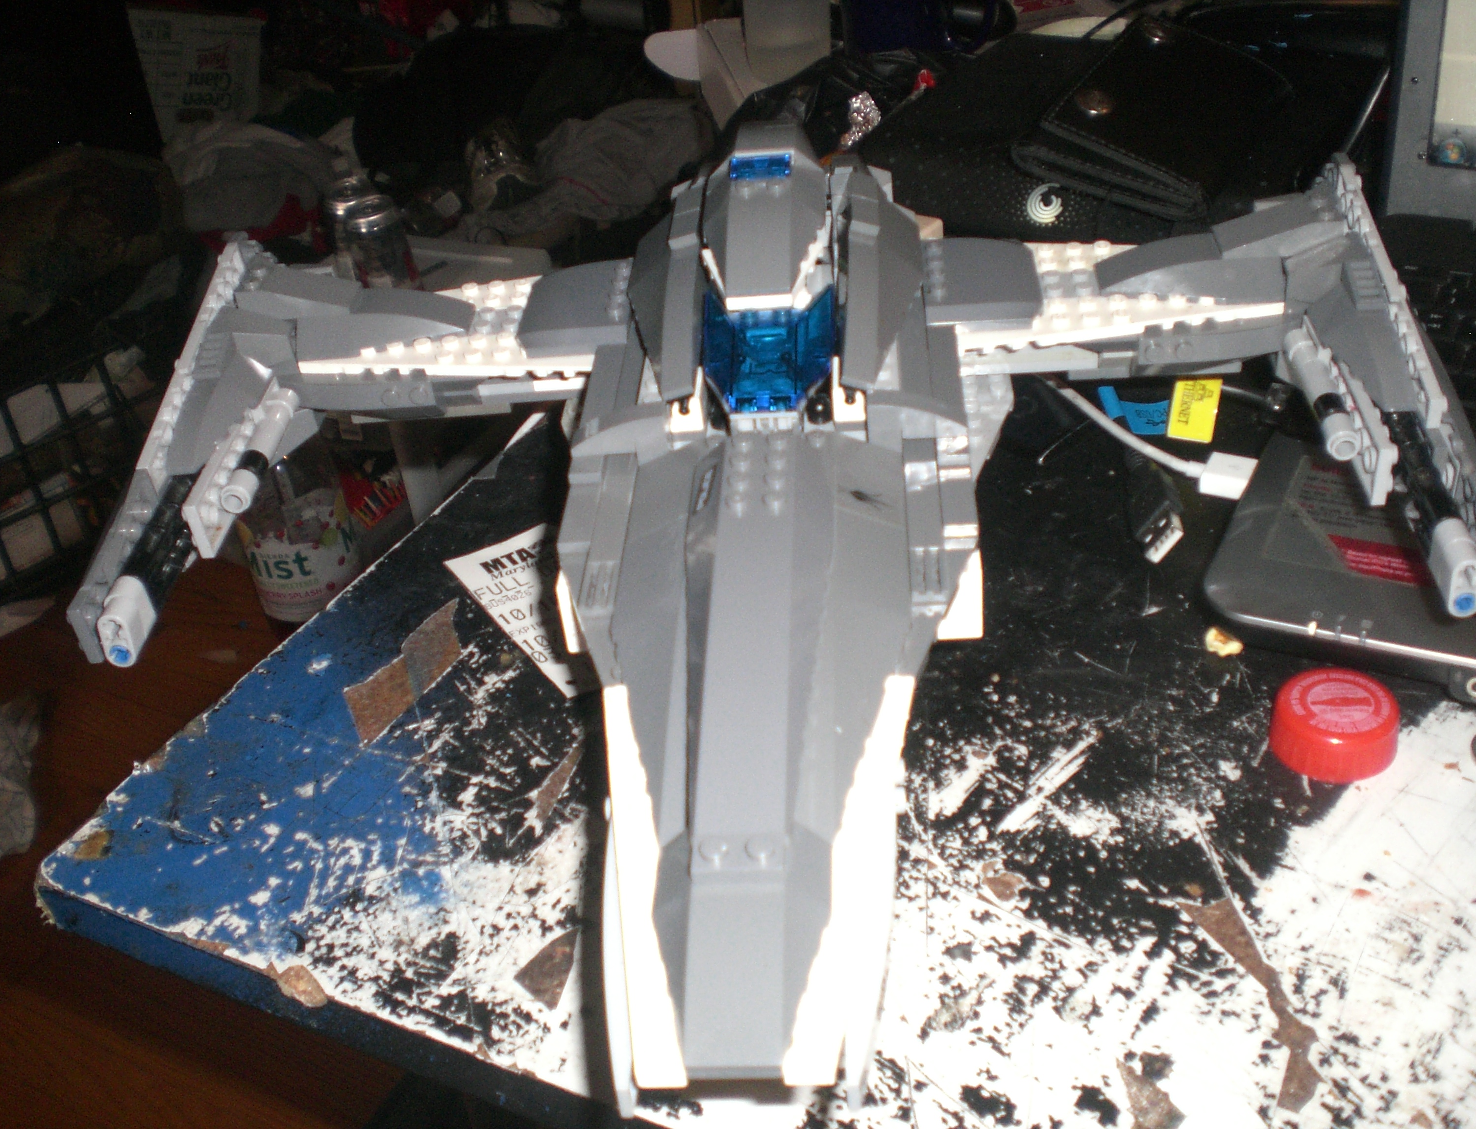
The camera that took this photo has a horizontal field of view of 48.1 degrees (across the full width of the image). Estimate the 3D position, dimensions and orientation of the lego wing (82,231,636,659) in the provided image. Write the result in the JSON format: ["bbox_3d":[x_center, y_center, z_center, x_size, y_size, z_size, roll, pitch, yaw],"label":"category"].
[{"bbox_3d":[-0.091,-0.040,0.432,0.119,0.048,0.158,-3,38,6],"label":"lego wing"}]

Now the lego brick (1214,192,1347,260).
[{"bbox_3d":[0.146,-0.092,0.446,0.032,0.011,0.016,-3,38,6],"label":"lego brick"}]

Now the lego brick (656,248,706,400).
[{"bbox_3d":[-0.014,-0.063,0.438,0.009,0.006,0.068,-19,43,19],"label":"lego brick"}]

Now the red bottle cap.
[{"bbox_3d":[0.149,0.040,0.414,0.030,0.013,0.030,-6,36,4],"label":"red bottle cap"}]

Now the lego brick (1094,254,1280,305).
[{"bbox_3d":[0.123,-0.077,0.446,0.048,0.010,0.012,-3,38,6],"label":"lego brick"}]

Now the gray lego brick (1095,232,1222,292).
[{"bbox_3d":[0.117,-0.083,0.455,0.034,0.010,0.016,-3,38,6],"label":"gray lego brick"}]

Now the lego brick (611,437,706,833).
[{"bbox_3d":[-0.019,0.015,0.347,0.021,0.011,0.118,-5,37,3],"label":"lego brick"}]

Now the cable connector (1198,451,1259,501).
[{"bbox_3d":[0.150,-0.026,0.496,0.017,0.007,0.013,12,41,26],"label":"cable connector"}]

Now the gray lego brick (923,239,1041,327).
[{"bbox_3d":[0.068,-0.080,0.460,0.032,0.008,0.032,-3,38,6],"label":"gray lego brick"}]

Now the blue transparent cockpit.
[{"bbox_3d":[0.008,-0.052,0.417,0.033,0.013,0.052,-3,46,6],"label":"blue transparent cockpit"}]

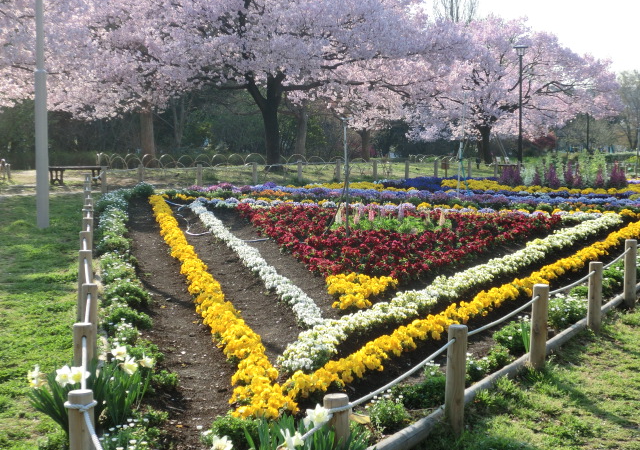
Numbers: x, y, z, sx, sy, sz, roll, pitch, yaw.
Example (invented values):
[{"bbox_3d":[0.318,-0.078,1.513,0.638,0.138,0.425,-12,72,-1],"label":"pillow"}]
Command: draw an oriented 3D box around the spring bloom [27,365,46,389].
[{"bbox_3d":[-1.312,0.706,5.050,0.085,0.110,0.090,-3,6,-24],"label":"spring bloom"}]

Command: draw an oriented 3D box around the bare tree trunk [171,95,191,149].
[{"bbox_3d":[-6.139,-4.511,48.000,0.800,2.400,0.600,0,5,0],"label":"bare tree trunk"}]

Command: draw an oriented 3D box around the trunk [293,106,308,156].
[{"bbox_3d":[-0.822,-3.901,46.000,0.520,2.150,0.500,0,5,0],"label":"trunk"}]

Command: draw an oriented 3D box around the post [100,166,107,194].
[{"bbox_3d":[-4.586,-0.957,23.137,0.102,0.568,0.102,0,6,0],"label":"post"}]

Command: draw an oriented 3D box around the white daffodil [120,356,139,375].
[{"bbox_3d":[-0.926,0.688,5.300,0.075,0.088,0.088,6,8,45],"label":"white daffodil"}]

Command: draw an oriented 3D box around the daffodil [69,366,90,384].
[{"bbox_3d":[-1.120,0.696,5.080,0.100,0.086,0.060,1,6,6],"label":"daffodil"}]

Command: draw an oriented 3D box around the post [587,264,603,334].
[{"bbox_3d":[2.080,0.545,8.250,0.100,0.540,0.100,0,5,0],"label":"post"}]

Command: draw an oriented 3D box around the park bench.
[{"bbox_3d":[-5.674,-1.144,25.574,1.420,0.450,0.450,-2,6,-22],"label":"park bench"}]

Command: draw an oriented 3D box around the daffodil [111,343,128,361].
[{"bbox_3d":[-1.011,0.645,5.500,0.085,0.085,0.065,-1,5,-14],"label":"daffodil"}]

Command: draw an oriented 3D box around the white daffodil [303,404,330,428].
[{"bbox_3d":[-0.013,0.733,4.200,0.105,0.092,0.070,-1,6,-9],"label":"white daffodil"}]

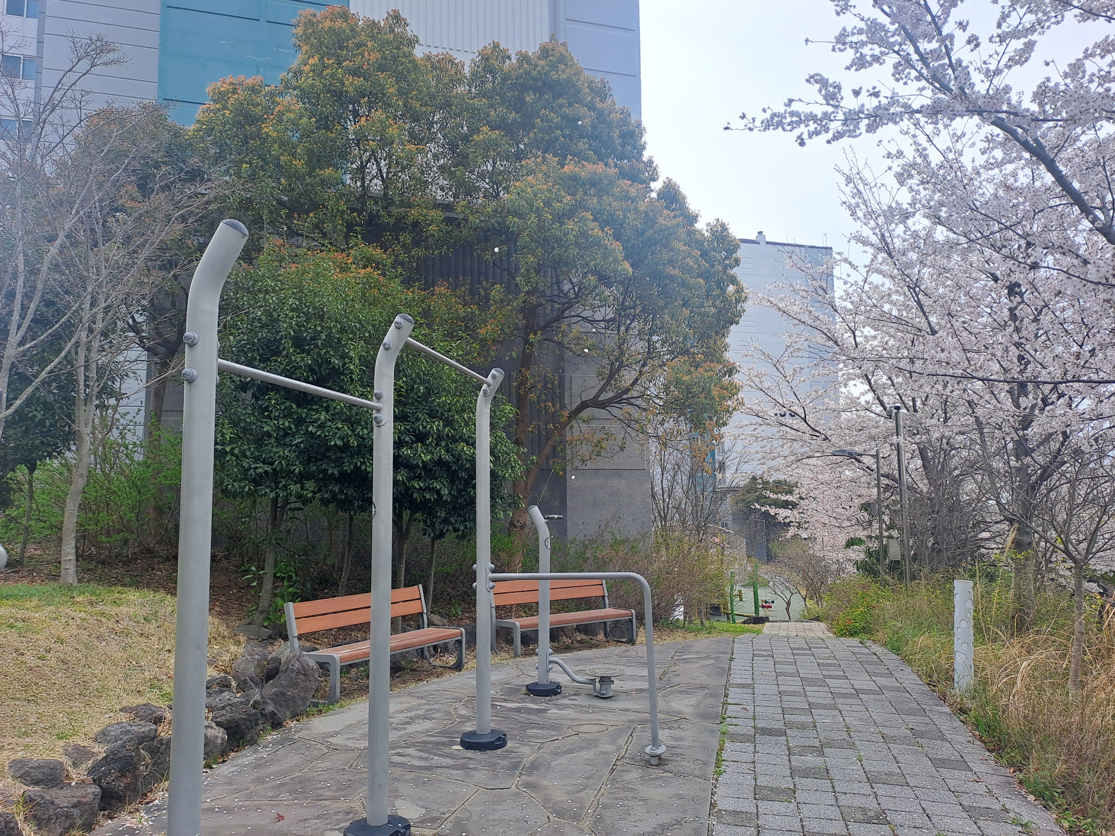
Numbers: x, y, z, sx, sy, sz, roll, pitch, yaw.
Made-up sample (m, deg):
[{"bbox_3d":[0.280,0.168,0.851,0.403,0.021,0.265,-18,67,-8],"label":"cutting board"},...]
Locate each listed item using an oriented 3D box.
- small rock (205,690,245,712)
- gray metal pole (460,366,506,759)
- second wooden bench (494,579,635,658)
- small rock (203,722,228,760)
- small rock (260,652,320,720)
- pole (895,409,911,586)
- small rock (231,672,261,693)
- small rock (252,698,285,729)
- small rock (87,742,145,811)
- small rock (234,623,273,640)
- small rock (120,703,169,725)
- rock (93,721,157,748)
[{"bbox_3d":[-2.246,1.901,5.400,0.280,0.170,0.240,-1,-5,8],"label":"small rock"},{"bbox_3d":[-0.492,0.898,5.347,0.310,2.448,0.310,0,-5,0],"label":"gray metal pole"},{"bbox_3d":[0.090,2.218,9.173,1.530,0.750,0.600,3,-6,-33],"label":"second wooden bench"},{"bbox_3d":[-2.145,2.009,5.000,0.220,0.240,0.220,-1,-5,8],"label":"small rock"},{"bbox_3d":[-1.970,1.982,5.950,0.400,0.460,0.350,3,-7,-30],"label":"small rock"},{"bbox_3d":[7.955,1.891,18.500,0.170,4.200,0.170,-1,-6,0],"label":"pole"},{"bbox_3d":[-2.259,1.918,5.850,0.200,0.140,0.180,3,-7,-30],"label":"small rock"},{"bbox_3d":[-2.050,2.093,5.700,0.240,0.230,0.240,-1,-5,8],"label":"small rock"},{"bbox_3d":[-2.312,1.879,4.220,0.280,0.310,0.250,3,-7,-30],"label":"small rock"},{"bbox_3d":[-2.836,1.992,7.500,0.330,0.150,0.260,3,-7,-30],"label":"small rock"},{"bbox_3d":[-2.374,1.710,4.650,0.260,0.120,0.200,3,-7,-30],"label":"small rock"},{"bbox_3d":[-2.368,1.735,4.400,0.330,0.160,0.220,-1,-5,8],"label":"rock"}]

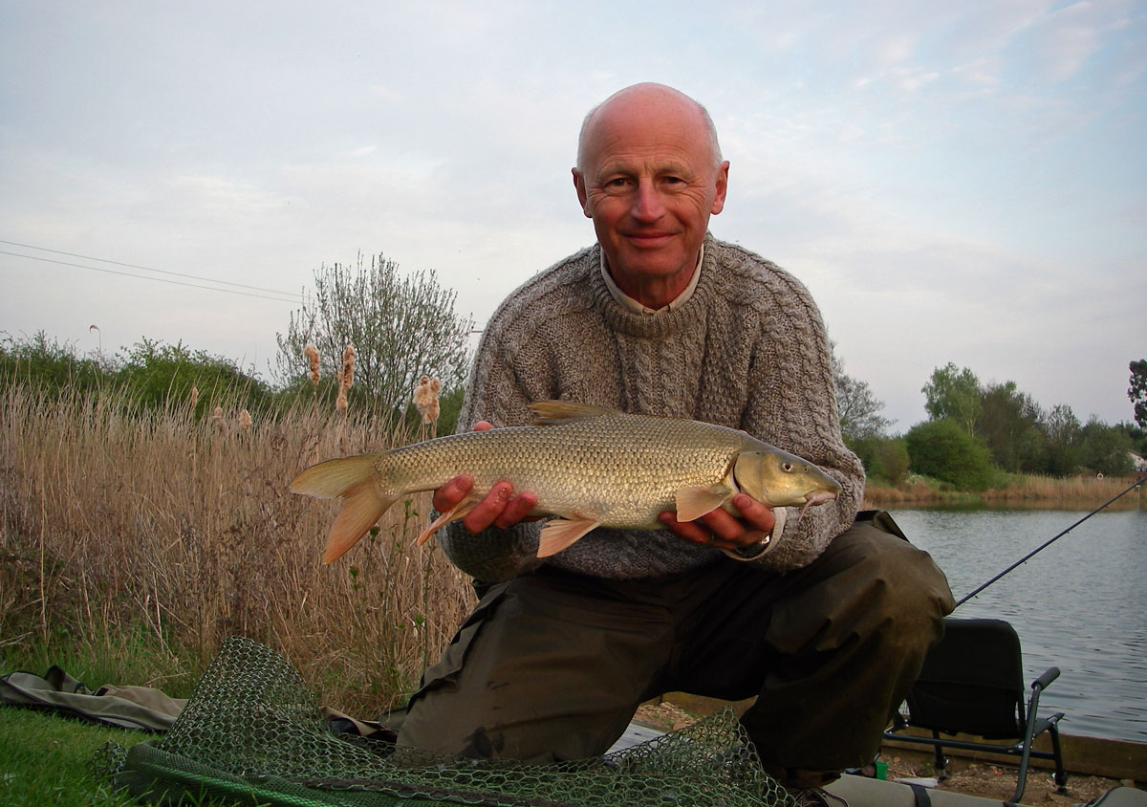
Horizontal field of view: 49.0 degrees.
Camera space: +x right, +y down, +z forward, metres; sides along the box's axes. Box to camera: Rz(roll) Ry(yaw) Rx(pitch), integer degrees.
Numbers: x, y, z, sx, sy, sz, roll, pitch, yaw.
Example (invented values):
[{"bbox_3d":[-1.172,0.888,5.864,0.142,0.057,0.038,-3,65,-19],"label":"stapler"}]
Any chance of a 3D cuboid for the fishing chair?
[{"bbox_3d":[1.585,1.157,4.952,0.580,0.680,0.640,-2,-4,28],"label":"fishing chair"}]

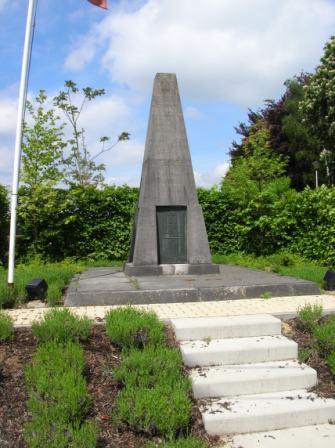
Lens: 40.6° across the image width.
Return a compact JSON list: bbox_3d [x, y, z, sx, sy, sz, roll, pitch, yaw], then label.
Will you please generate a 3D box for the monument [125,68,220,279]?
[{"bbox_3d":[-0.010,-1.030,9.300,1.760,4.030,1.580,-1,0,-7],"label":"monument"}]

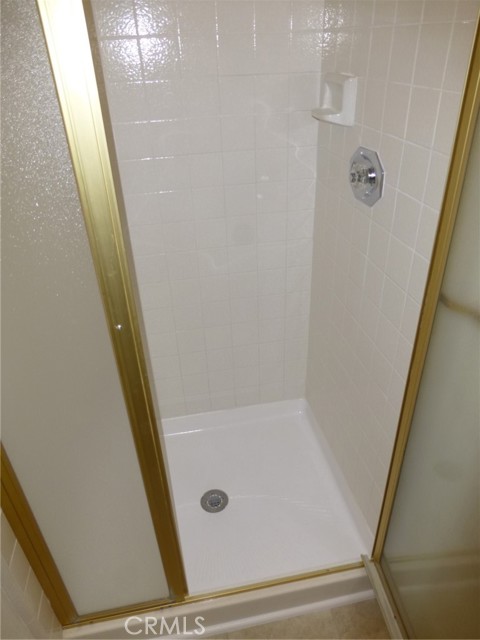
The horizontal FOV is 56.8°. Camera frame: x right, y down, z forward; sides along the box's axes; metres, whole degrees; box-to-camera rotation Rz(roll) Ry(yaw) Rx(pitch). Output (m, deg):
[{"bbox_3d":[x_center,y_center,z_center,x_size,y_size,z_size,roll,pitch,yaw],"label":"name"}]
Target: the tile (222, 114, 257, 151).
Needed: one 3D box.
[{"bbox_3d":[-0.005,-0.593,1.407,0.108,0.108,0.009,-7,33,-8],"label":"tile"}]

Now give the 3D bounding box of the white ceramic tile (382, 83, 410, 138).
[{"bbox_3d":[0.349,-0.463,0.981,0.009,0.107,0.107,-8,31,-9],"label":"white ceramic tile"}]

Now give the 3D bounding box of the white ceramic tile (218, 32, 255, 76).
[{"bbox_3d":[-0.010,-0.770,1.287,0.107,0.107,0.009,-8,31,-9],"label":"white ceramic tile"}]

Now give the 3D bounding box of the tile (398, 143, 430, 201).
[{"bbox_3d":[0.378,-0.320,0.953,0.009,0.108,0.108,-7,33,-8],"label":"tile"}]

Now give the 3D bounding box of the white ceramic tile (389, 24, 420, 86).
[{"bbox_3d":[0.348,-0.558,0.932,0.009,0.108,0.108,-7,33,-8],"label":"white ceramic tile"}]

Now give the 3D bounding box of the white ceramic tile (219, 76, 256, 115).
[{"bbox_3d":[-0.009,-0.683,1.351,0.108,0.108,0.009,-7,33,-8],"label":"white ceramic tile"}]

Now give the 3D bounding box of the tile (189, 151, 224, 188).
[{"bbox_3d":[-0.108,-0.482,1.433,0.107,0.107,0.009,-8,31,-9],"label":"tile"}]

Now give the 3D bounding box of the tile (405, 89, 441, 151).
[{"bbox_3d":[0.370,-0.407,0.889,0.009,0.107,0.107,-8,31,-9],"label":"tile"}]

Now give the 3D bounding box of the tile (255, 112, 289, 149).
[{"bbox_3d":[0.101,-0.602,1.411,0.107,0.107,0.009,-8,31,-9],"label":"tile"}]

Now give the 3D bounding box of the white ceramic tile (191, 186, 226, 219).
[{"bbox_3d":[-0.106,-0.390,1.487,0.107,0.107,0.009,-8,31,-9],"label":"white ceramic tile"}]

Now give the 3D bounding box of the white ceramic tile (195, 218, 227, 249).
[{"bbox_3d":[-0.102,-0.304,1.566,0.108,0.108,0.009,-7,33,-8],"label":"white ceramic tile"}]

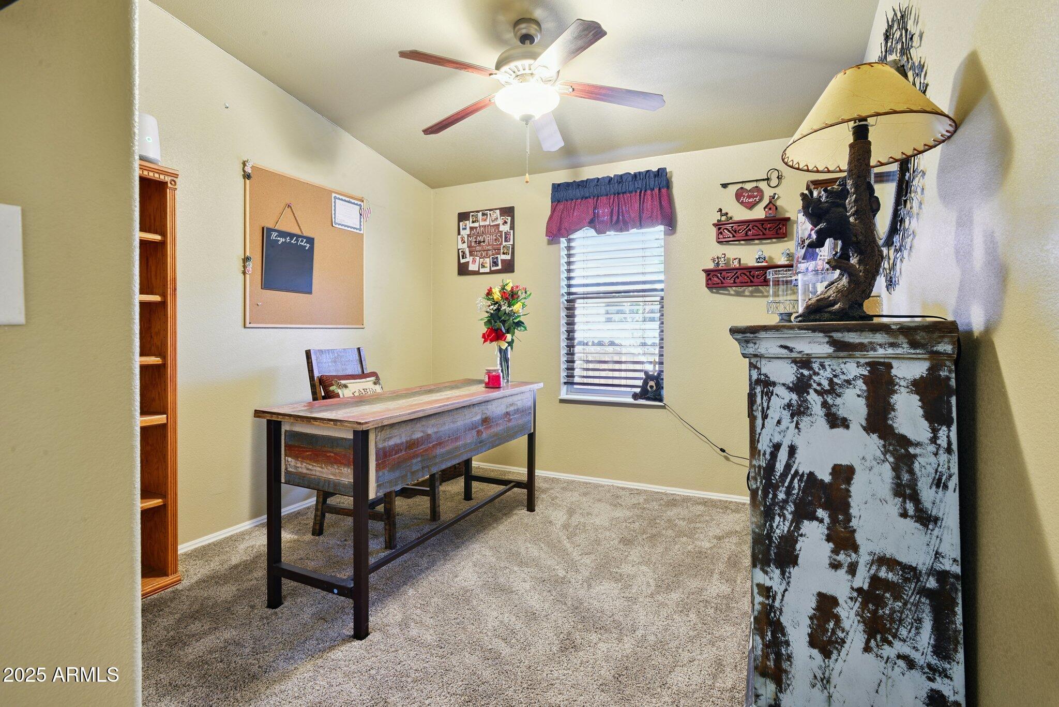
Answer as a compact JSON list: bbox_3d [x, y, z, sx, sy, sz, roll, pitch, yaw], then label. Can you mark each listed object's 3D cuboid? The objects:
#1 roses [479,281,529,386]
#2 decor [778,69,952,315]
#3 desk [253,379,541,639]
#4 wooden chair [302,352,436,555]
[{"bbox_3d":[-0.145,-0.125,3.083,0.305,0.610,0.280,0,3,0],"label":"roses"},{"bbox_3d":[0.812,-0.370,1.296,0.355,0.598,0.355,1,3,28],"label":"decor"},{"bbox_3d":[-0.496,0.592,2.652,0.549,0.783,1.530,1,3,25],"label":"desk"},{"bbox_3d":[-0.844,0.472,2.935,0.565,0.995,0.455,1,3,22],"label":"wooden chair"}]

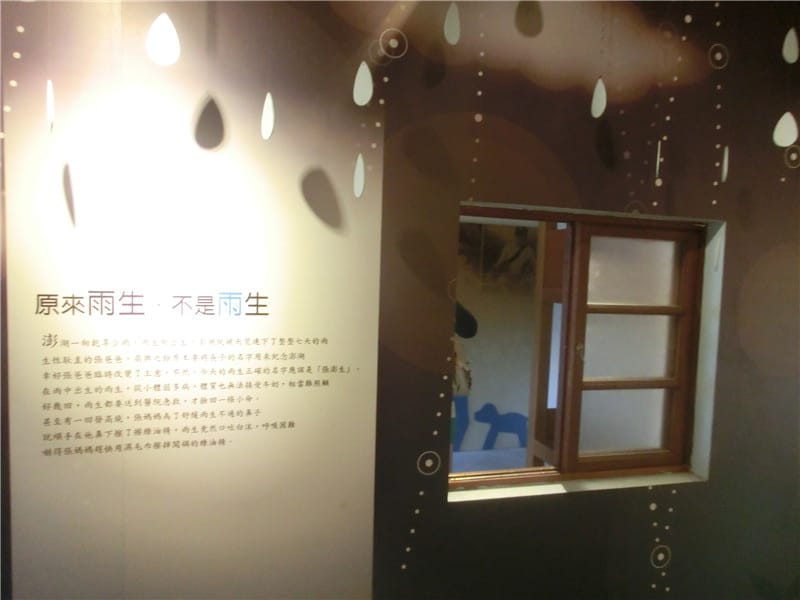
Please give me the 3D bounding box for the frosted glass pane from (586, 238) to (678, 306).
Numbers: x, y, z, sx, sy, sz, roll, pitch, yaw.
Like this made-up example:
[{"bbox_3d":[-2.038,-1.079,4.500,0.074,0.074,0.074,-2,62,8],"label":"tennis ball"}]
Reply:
[{"bbox_3d":[0.867,-0.102,2.085,0.372,0.253,0.008,1,4,-16],"label":"frosted glass pane"}]

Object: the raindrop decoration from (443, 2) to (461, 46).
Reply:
[{"bbox_3d":[0.148,-0.762,1.532,0.073,0.116,0.006,-1,5,-38],"label":"raindrop decoration"}]

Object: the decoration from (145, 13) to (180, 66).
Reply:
[{"bbox_3d":[-0.559,-0.616,1.310,0.073,0.116,0.006,1,4,-11],"label":"decoration"}]

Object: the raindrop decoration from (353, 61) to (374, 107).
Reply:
[{"bbox_3d":[-0.097,-0.569,1.460,0.073,0.116,0.006,4,5,36],"label":"raindrop decoration"}]

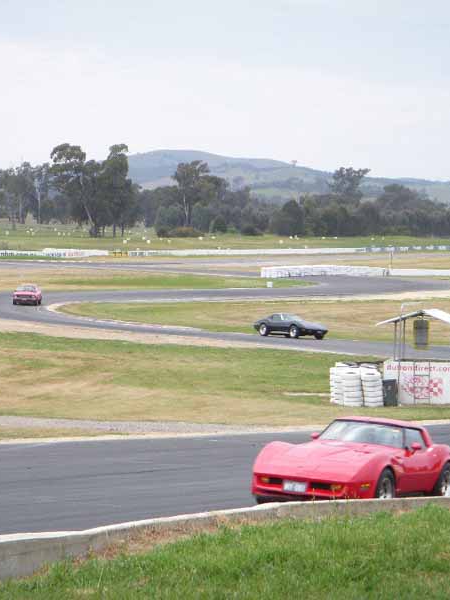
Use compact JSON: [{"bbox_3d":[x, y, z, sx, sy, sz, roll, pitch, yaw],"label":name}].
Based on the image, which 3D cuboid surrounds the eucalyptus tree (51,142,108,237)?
[{"bbox_3d":[-33.030,-24.750,590.000,12.540,21.050,11.910,0,2,0],"label":"eucalyptus tree"}]

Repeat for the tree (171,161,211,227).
[{"bbox_3d":[-9.040,-27.500,690.000,9.950,18.070,9.950,0,2,0],"label":"tree"}]

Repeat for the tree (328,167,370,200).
[{"bbox_3d":[33.750,-27.880,720.000,11.480,17.220,10.900,0,2,0],"label":"tree"}]

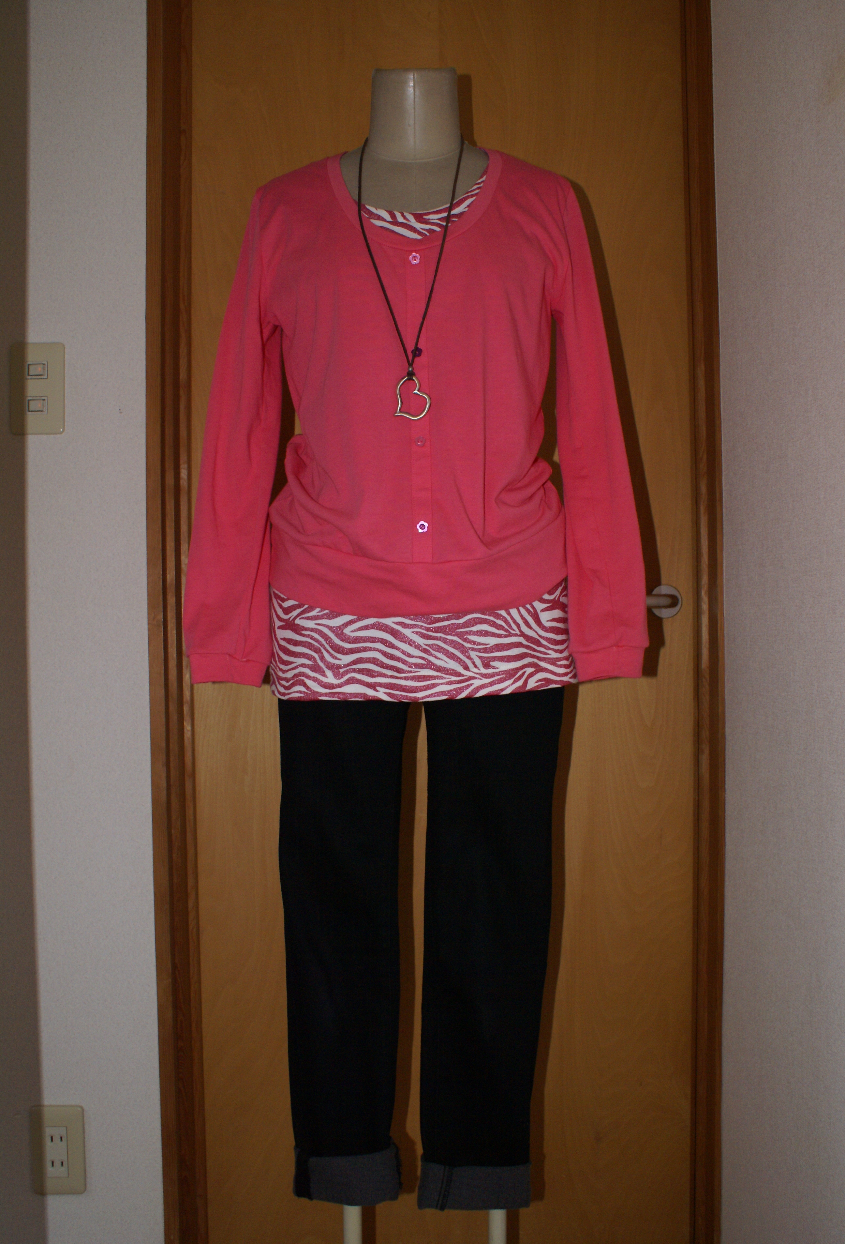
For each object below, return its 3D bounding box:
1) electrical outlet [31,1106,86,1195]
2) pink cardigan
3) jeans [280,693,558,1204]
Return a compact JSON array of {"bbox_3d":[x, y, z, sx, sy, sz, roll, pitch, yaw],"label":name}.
[{"bbox_3d":[-0.479,0.694,1.385,0.071,0.120,0.010,-1,1,0],"label":"electrical outlet"},{"bbox_3d":[-0.008,-0.233,1.205,0.525,0.615,0.240,-1,1,0],"label":"pink cardigan"},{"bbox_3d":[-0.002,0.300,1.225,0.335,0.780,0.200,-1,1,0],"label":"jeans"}]

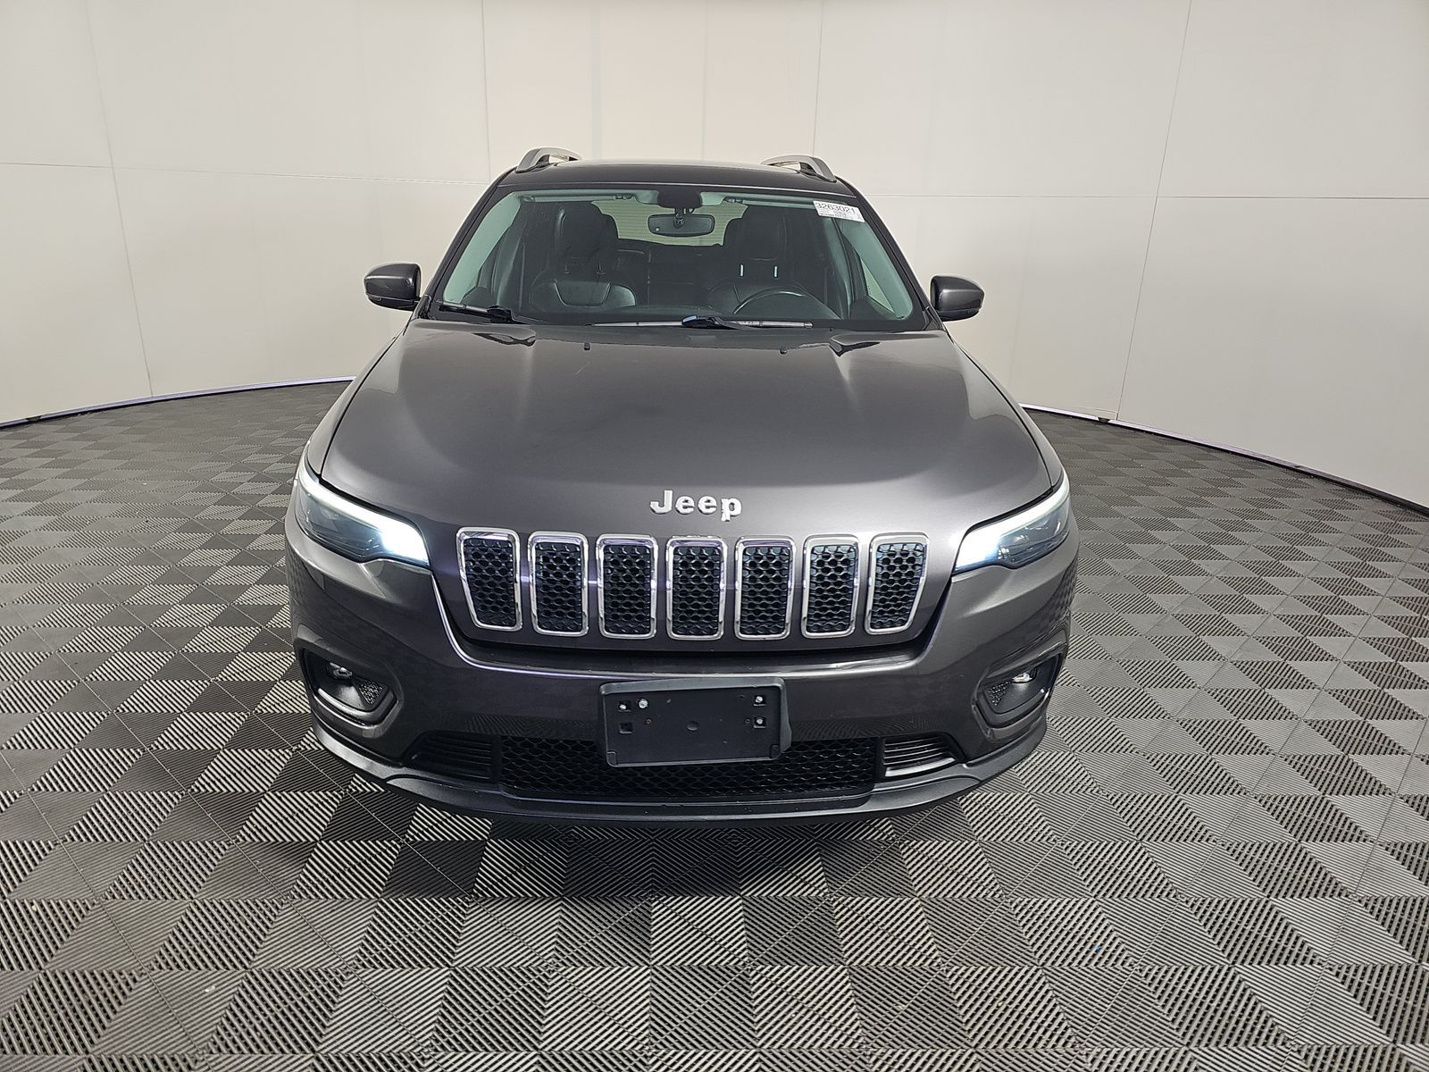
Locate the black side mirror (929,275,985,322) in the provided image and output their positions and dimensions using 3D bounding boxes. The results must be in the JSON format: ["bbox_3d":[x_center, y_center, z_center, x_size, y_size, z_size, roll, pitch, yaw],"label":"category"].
[{"bbox_3d":[0.804,-0.781,3.138,0.190,0.155,0.180,0,20,-4],"label":"black side mirror"}]

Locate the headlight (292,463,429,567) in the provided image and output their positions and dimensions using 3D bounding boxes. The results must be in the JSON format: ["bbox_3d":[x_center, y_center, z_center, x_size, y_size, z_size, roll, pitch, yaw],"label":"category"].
[{"bbox_3d":[-0.737,-0.063,2.004,0.350,0.185,0.400,0,20,-4],"label":"headlight"}]

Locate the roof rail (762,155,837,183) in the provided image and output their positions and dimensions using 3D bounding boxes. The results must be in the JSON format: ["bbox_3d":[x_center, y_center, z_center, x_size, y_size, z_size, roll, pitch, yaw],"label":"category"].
[{"bbox_3d":[0.356,-1.612,4.211,0.100,0.115,1.770,0,20,-4],"label":"roof rail"}]

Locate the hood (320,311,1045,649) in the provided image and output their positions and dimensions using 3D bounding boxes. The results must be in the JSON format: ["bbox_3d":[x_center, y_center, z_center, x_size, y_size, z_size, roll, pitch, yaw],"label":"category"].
[{"bbox_3d":[-0.065,-0.187,2.310,1.600,0.530,1.100,0,20,-4],"label":"hood"}]

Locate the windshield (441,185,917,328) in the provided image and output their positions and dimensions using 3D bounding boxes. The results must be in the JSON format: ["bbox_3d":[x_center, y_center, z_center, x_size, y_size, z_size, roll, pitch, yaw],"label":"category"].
[{"bbox_3d":[-0.102,-0.885,2.981,1.430,0.425,0.800,0,20,-4],"label":"windshield"}]

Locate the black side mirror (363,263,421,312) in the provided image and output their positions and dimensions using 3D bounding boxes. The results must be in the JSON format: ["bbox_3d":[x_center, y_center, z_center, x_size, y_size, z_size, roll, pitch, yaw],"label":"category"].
[{"bbox_3d":[-1.022,-0.795,3.022,0.190,0.155,0.180,0,20,-4],"label":"black side mirror"}]

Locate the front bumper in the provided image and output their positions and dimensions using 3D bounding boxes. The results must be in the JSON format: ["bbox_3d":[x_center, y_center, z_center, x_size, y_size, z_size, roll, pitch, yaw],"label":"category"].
[{"bbox_3d":[-0.057,0.248,2.143,1.800,0.615,0.550,0,20,-4],"label":"front bumper"}]

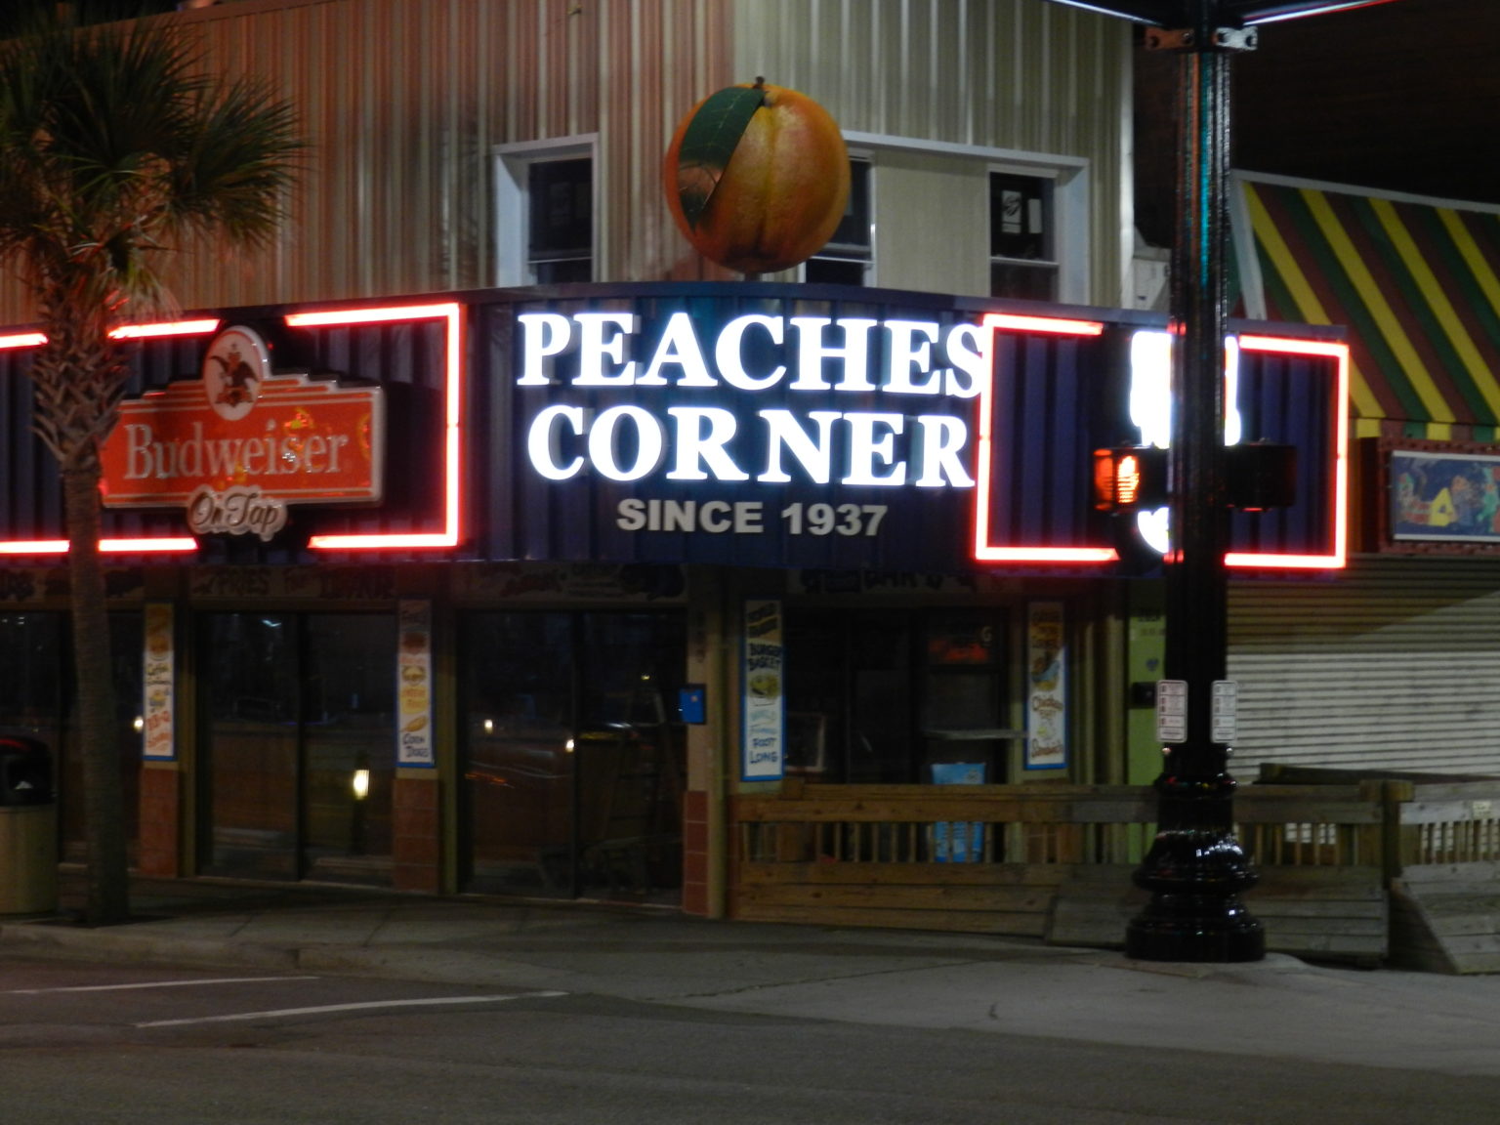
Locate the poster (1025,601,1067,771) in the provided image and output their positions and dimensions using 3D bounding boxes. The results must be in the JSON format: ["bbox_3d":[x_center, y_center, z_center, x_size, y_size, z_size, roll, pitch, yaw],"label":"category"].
[{"bbox_3d":[2.141,0.890,31.352,0.030,1.210,0.410,-1,-1,44],"label":"poster"}]

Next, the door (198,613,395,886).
[{"bbox_3d":[-3.374,1.379,32.074,2.230,1.980,0.080,-1,-1,44],"label":"door"}]

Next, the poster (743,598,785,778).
[{"bbox_3d":[0.091,0.860,29.218,0.030,1.210,0.410,-1,-1,44],"label":"poster"}]

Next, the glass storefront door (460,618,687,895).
[{"bbox_3d":[-1.251,1.344,30.034,2.250,2.000,0.080,-1,-1,44],"label":"glass storefront door"}]

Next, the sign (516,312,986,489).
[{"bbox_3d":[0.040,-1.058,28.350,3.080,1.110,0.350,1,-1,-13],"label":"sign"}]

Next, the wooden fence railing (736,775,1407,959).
[{"bbox_3d":[2.086,2.009,28.300,4.450,1.180,0.300,0,-1,-2],"label":"wooden fence railing"}]

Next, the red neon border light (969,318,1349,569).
[{"bbox_3d":[3.052,-0.836,31.363,0.100,1.680,4.220,-1,-1,44],"label":"red neon border light"}]

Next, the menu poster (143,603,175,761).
[{"bbox_3d":[-4.505,0.911,33.022,0.410,1.210,0.030,-1,-1,44],"label":"menu poster"}]

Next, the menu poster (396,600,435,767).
[{"bbox_3d":[-2.393,0.863,30.992,0.410,1.210,0.030,-1,-1,44],"label":"menu poster"}]

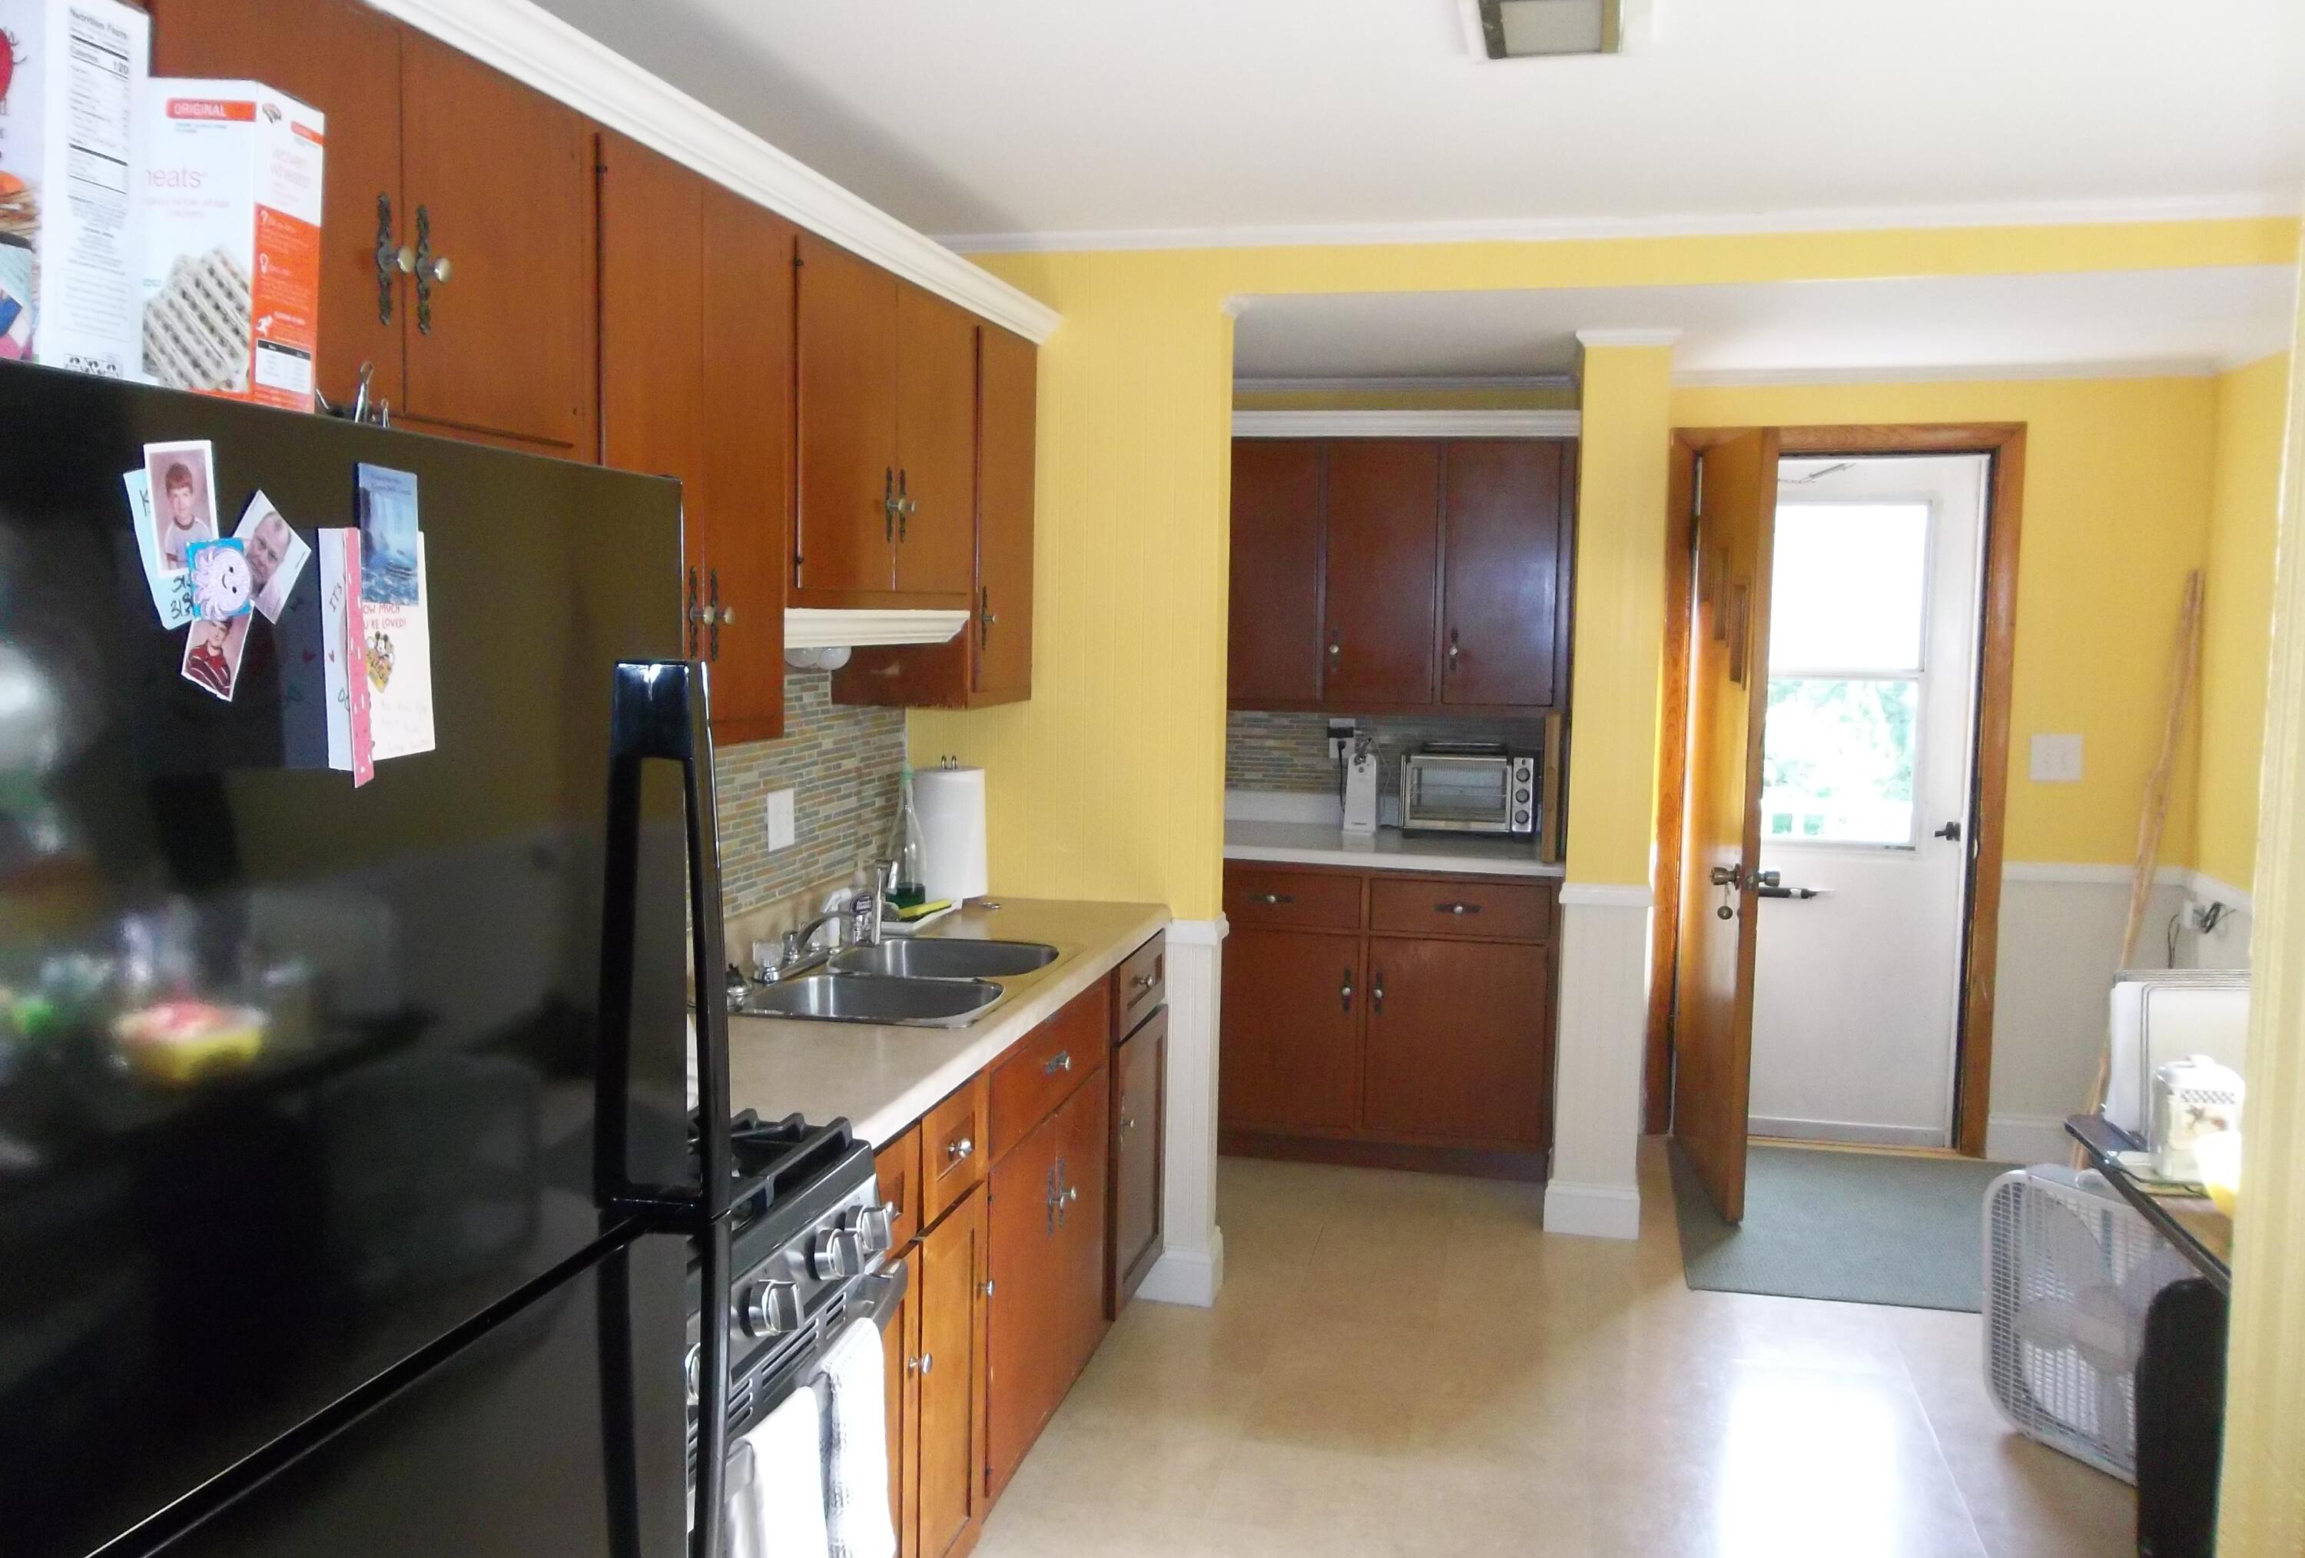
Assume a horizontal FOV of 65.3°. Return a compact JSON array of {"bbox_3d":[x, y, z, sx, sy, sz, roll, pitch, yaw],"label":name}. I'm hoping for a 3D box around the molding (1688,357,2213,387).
[{"bbox_3d":[2.230,-1.162,5.149,1.500,0.050,0.038,2,5,13],"label":"molding"}]

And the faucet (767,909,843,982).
[{"bbox_3d":[-0.615,0.290,3.310,0.170,0.115,0.260,2,5,12],"label":"faucet"}]

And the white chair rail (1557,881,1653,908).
[{"bbox_3d":[1.147,0.295,4.546,0.228,0.052,0.032,2,5,12],"label":"white chair rail"}]

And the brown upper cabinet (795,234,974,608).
[{"bbox_3d":[-0.608,-0.595,3.244,0.306,0.580,0.884,2,5,12],"label":"brown upper cabinet"}]

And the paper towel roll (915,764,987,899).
[{"bbox_3d":[-0.458,0.128,4.037,0.160,0.285,0.160,1,5,0],"label":"paper towel roll"}]

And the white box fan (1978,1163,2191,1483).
[{"bbox_3d":[1.806,1.016,3.322,0.110,0.515,0.530,-2,6,-28],"label":"white box fan"}]

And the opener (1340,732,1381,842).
[{"bbox_3d":[0.635,0.029,5.429,0.095,0.280,0.120,2,5,12],"label":"opener"}]

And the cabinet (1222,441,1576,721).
[{"bbox_3d":[0.694,-0.596,5.293,1.065,0.781,0.315,2,6,13],"label":"cabinet"}]

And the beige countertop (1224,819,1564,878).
[{"bbox_3d":[0.649,0.195,5.207,1.068,0.037,0.643,2,6,13],"label":"beige countertop"}]

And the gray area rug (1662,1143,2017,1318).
[{"bbox_3d":[1.972,1.171,4.750,1.140,0.012,1.275,2,5,12],"label":"gray area rug"}]

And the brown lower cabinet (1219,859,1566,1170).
[{"bbox_3d":[0.644,0.637,5.261,1.063,0.863,0.620,2,6,13],"label":"brown lower cabinet"}]

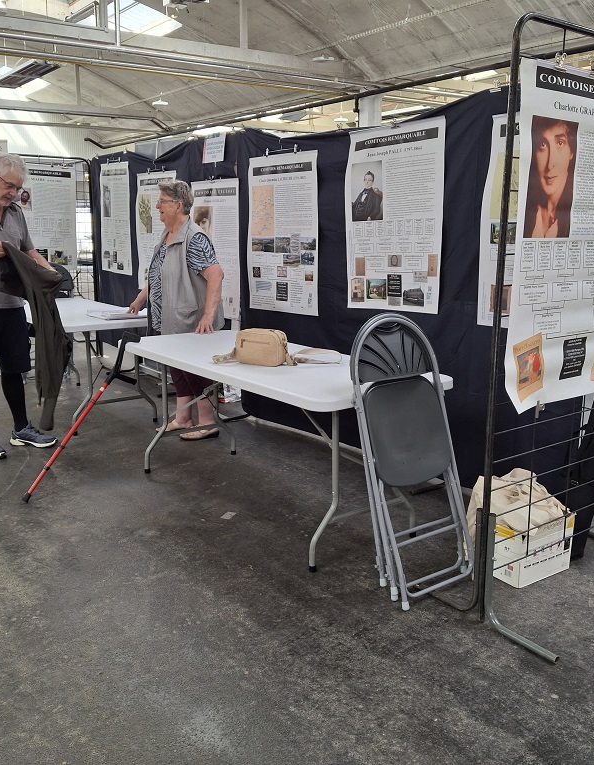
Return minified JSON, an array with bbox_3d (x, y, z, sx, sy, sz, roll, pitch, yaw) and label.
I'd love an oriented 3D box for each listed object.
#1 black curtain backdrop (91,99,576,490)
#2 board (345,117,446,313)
[{"bbox_3d":[-0.368,-0.774,5.286,0.120,2.030,5.370,-8,15,-36],"label":"black curtain backdrop"},{"bbox_3d":[0.522,-0.897,4.069,0.030,1.000,0.710,-9,15,-37],"label":"board"}]

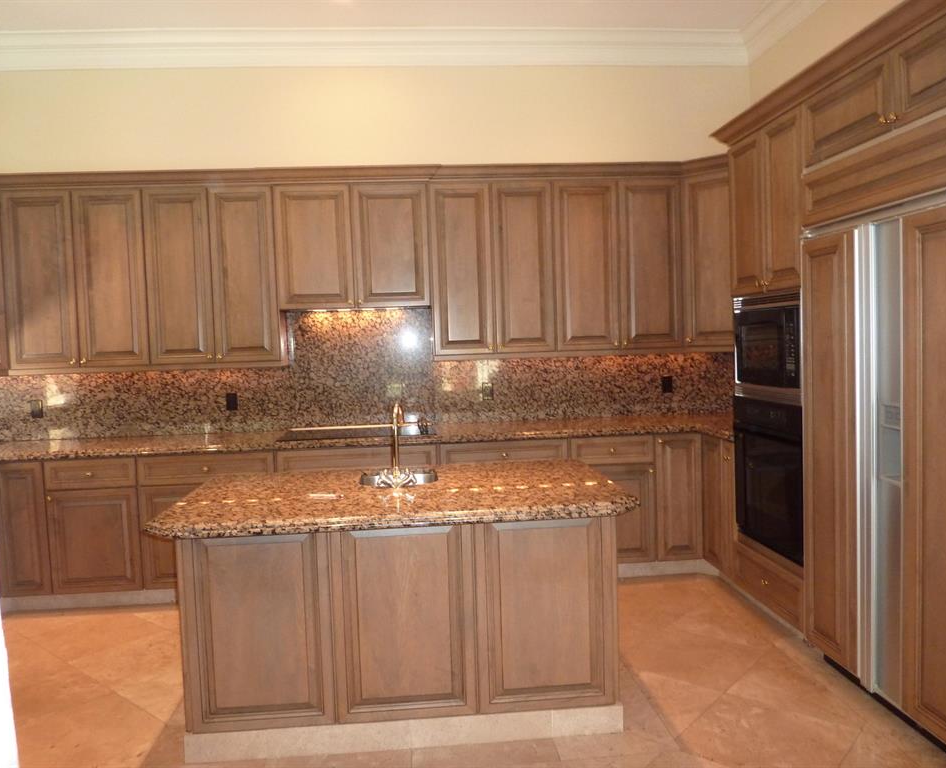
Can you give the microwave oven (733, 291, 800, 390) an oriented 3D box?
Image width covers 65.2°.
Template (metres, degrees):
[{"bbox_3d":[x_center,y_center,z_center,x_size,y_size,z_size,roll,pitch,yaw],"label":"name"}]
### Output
[{"bbox_3d":[1.613,-0.187,3.537,0.450,0.504,0.671,-2,3,-4],"label":"microwave oven"}]

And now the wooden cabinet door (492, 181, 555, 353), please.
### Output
[{"bbox_3d":[0.315,-0.703,4.501,0.367,1.023,0.030,-2,3,-4],"label":"wooden cabinet door"}]

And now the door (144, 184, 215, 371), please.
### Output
[{"bbox_3d":[-1.725,-0.629,4.353,0.366,1.023,0.030,-2,3,-4],"label":"door"}]

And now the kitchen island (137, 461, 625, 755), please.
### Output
[{"bbox_3d":[-0.264,0.841,2.871,1.630,0.902,0.888,-2,3,-4],"label":"kitchen island"}]

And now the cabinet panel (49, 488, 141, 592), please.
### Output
[{"bbox_3d":[-2.105,0.876,4.139,0.487,0.578,0.030,-2,3,-4],"label":"cabinet panel"}]

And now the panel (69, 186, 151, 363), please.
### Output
[{"bbox_3d":[-2.117,-0.619,4.331,0.395,1.027,0.022,-2,3,-4],"label":"panel"}]

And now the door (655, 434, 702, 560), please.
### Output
[{"bbox_3d":[1.217,0.672,4.364,0.273,0.745,0.022,-2,3,-4],"label":"door"}]

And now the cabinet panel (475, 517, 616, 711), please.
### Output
[{"bbox_3d":[0.267,0.805,2.671,0.518,0.740,0.030,-2,3,-4],"label":"cabinet panel"}]

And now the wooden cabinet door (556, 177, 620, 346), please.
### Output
[{"bbox_3d":[0.705,-0.720,4.549,0.394,1.025,0.022,-2,3,-4],"label":"wooden cabinet door"}]

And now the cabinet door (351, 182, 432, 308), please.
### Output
[{"bbox_3d":[-0.487,-0.831,4.448,0.448,0.722,0.022,-2,3,-4],"label":"cabinet door"}]

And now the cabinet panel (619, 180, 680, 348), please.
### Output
[{"bbox_3d":[1.090,-0.731,4.558,0.376,1.023,0.030,-2,3,-4],"label":"cabinet panel"}]

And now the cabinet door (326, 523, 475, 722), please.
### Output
[{"bbox_3d":[-0.245,0.824,2.634,0.508,0.740,0.030,-2,3,-4],"label":"cabinet door"}]

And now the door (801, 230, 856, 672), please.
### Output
[{"bbox_3d":[1.473,0.268,3.043,0.022,1.756,0.390,-2,3,-4],"label":"door"}]

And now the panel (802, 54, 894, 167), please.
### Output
[{"bbox_3d":[1.439,-1.033,2.852,0.022,0.258,0.588,-2,3,-4],"label":"panel"}]

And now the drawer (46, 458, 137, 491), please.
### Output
[{"bbox_3d":[-2.117,0.499,4.119,0.487,0.169,0.030,-2,3,-4],"label":"drawer"}]

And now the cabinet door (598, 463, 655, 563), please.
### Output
[{"bbox_3d":[0.827,0.767,4.339,0.491,0.583,0.022,-2,3,-4],"label":"cabinet door"}]

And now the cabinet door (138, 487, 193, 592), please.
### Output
[{"bbox_3d":[-1.671,0.855,4.146,0.366,0.582,0.022,-2,3,-4],"label":"cabinet door"}]

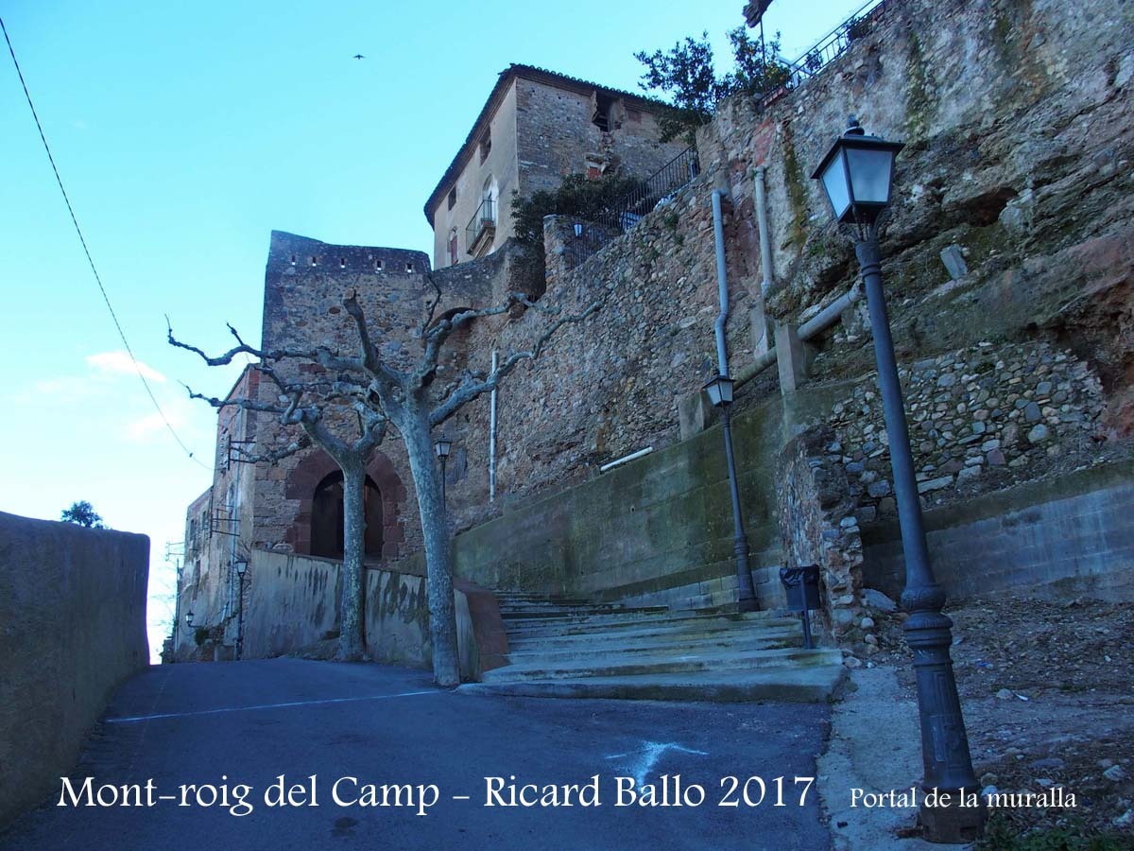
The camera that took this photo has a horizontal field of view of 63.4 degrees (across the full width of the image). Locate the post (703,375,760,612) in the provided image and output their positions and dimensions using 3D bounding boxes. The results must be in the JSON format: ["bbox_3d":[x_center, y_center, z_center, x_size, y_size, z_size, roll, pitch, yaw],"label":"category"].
[{"bbox_3d":[2.694,1.067,14.900,0.420,4.000,0.420,4,-17,-22],"label":"post"}]

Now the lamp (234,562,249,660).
[{"bbox_3d":[-12.157,6.900,34.070,0.420,4.000,0.420,5,-17,-23],"label":"lamp"}]

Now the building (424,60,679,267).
[{"bbox_3d":[-0.517,-8.718,45.511,9.800,11.300,13.529,5,-17,-24],"label":"building"}]

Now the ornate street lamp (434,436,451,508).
[{"bbox_3d":[-3.707,2.202,27.570,0.420,4.000,0.420,11,-20,-40],"label":"ornate street lamp"}]

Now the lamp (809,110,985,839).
[{"bbox_3d":[1.805,0.076,5.029,0.410,4.020,0.410,0,-16,-9],"label":"lamp"}]

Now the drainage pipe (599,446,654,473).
[{"bbox_3d":[1.205,0.700,18.775,0.090,0.090,2.130,5,-16,-25],"label":"drainage pipe"}]

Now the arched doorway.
[{"bbox_3d":[-8.601,3.556,36.008,2.718,3.581,0.600,2,-16,-14],"label":"arched doorway"}]

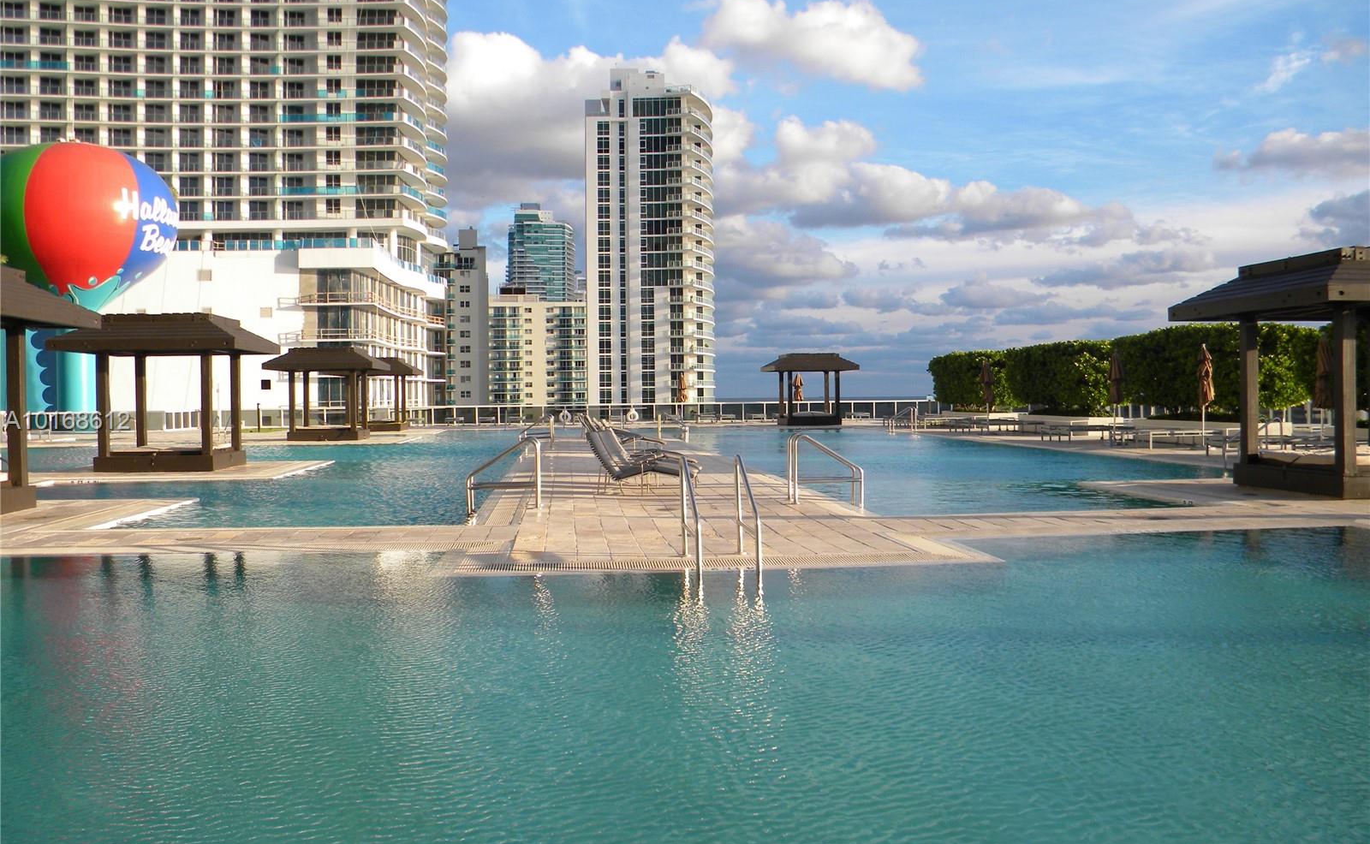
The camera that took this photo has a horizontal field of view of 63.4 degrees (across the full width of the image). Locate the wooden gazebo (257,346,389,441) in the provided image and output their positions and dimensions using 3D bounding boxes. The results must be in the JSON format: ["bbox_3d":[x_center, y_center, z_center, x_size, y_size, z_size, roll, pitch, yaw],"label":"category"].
[{"bbox_3d":[-12.822,-0.988,40.054,3.690,3.240,3.690,-1,1,-6],"label":"wooden gazebo"}]

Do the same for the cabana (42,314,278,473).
[{"bbox_3d":[-11.172,-0.621,24.187,3.690,3.240,3.690,-1,1,-6],"label":"cabana"}]

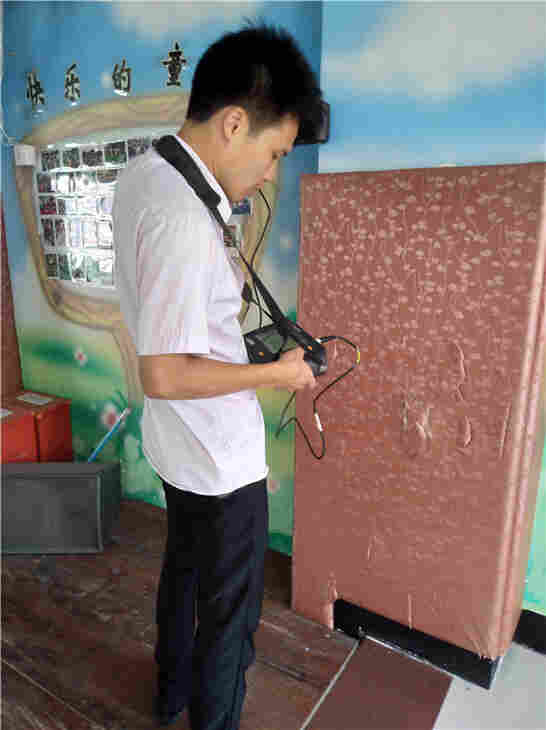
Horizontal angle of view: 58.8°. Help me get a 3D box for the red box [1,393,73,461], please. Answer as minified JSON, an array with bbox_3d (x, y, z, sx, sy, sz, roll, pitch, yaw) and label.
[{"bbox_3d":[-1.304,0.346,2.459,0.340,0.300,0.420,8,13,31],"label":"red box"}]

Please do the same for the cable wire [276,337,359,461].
[{"bbox_3d":[0.095,0.075,1.034,0.178,0.264,0.100,1,11,0],"label":"cable wire"}]

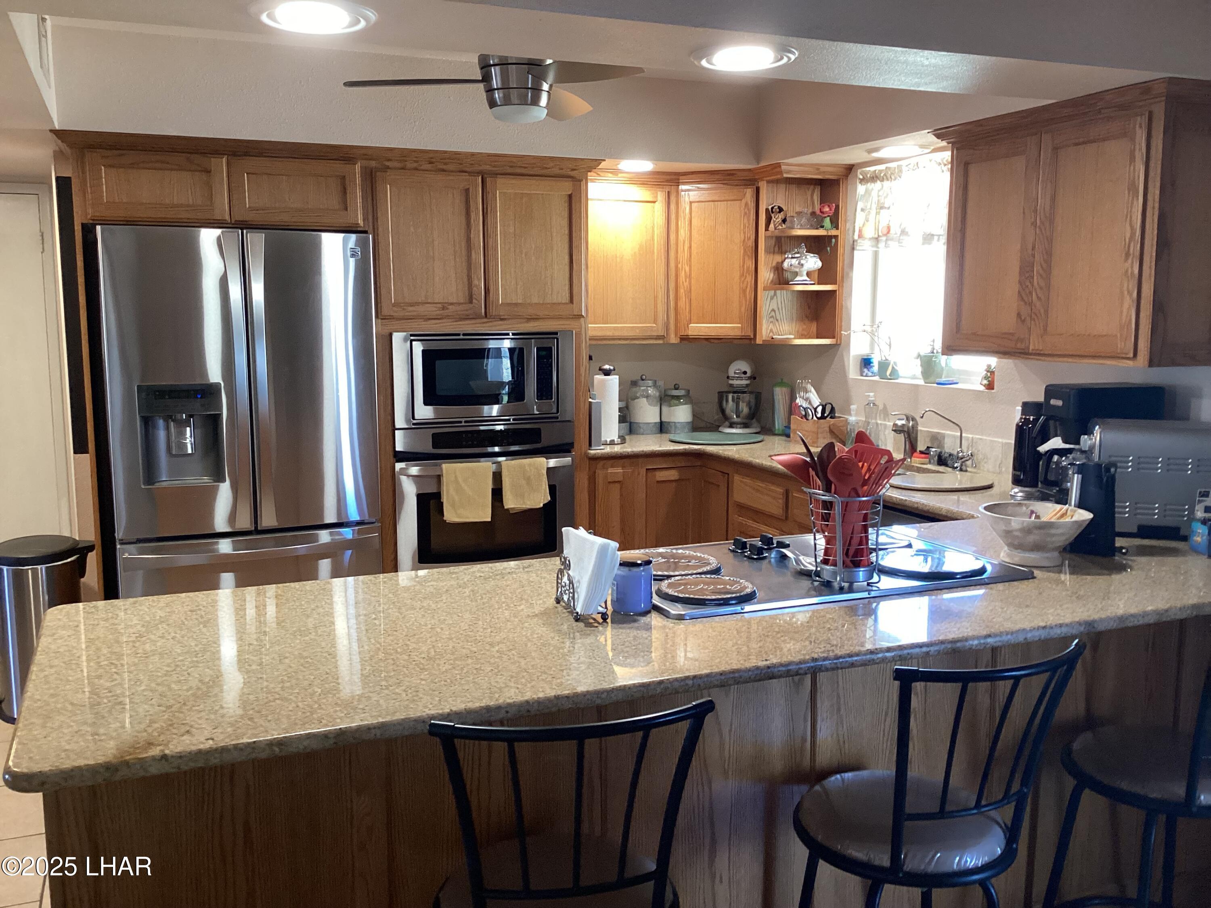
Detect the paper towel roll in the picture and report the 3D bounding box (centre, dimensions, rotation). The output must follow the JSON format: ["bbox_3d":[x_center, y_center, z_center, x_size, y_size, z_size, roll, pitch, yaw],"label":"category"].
[{"bbox_3d":[0.011,-0.212,4.857,0.115,0.283,0.115,0,7,0],"label":"paper towel roll"}]

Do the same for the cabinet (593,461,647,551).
[{"bbox_3d":[-0.049,0.402,4.989,0.254,0.850,0.580,-3,8,-22],"label":"cabinet"}]

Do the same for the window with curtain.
[{"bbox_3d":[1.264,-0.724,4.240,0.120,0.890,0.880,-3,8,-22],"label":"window with curtain"}]

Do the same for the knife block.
[{"bbox_3d":[0.937,-0.099,4.764,0.175,0.118,0.175,-3,8,-22],"label":"knife block"}]

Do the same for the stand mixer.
[{"bbox_3d":[0.676,-0.298,5.385,0.225,0.352,0.350,1,8,9],"label":"stand mixer"}]

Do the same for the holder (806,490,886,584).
[{"bbox_3d":[0.528,0.172,2.398,0.175,0.180,0.175,1,8,8],"label":"holder"}]

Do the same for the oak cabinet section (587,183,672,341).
[{"bbox_3d":[0.020,-0.890,5.095,0.553,0.730,0.326,-3,8,-22],"label":"oak cabinet section"}]

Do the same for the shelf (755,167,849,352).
[{"bbox_3d":[0.865,-0.865,4.774,0.360,0.755,0.200,1,8,9],"label":"shelf"}]

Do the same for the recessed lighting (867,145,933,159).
[{"bbox_3d":[1.103,-1.146,4.098,0.230,0.040,0.230,0,7,0],"label":"recessed lighting"}]

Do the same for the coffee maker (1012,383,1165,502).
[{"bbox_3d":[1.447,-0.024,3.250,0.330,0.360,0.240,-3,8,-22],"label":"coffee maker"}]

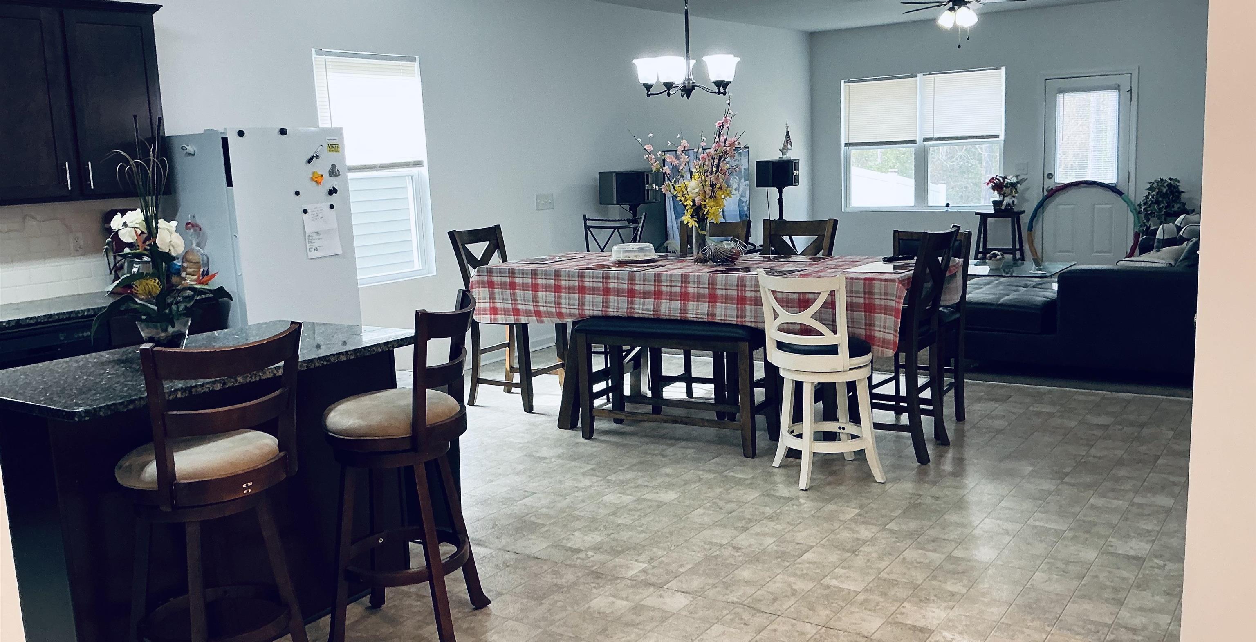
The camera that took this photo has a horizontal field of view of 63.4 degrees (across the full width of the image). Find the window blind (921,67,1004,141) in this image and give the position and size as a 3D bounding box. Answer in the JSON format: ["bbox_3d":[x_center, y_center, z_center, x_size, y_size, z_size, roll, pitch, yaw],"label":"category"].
[{"bbox_3d":[3.512,-2.276,10.703,0.821,0.707,0.050,4,11,35],"label":"window blind"}]

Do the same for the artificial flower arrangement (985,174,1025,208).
[{"bbox_3d":[3.784,-1.270,10.216,0.380,0.360,0.290,4,12,36],"label":"artificial flower arrangement"}]

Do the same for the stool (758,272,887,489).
[{"bbox_3d":[0.903,0.236,4.613,0.520,0.965,0.530,4,12,36],"label":"stool"}]

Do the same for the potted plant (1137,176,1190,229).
[{"bbox_3d":[5.001,-1.092,9.489,0.430,0.500,0.420,4,12,36],"label":"potted plant"}]

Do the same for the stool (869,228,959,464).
[{"bbox_3d":[1.268,0.095,4.890,0.520,1.060,0.430,4,11,35],"label":"stool"}]

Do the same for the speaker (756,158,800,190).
[{"bbox_3d":[1.468,-1.449,10.000,0.410,0.260,0.240,-10,12,-37],"label":"speaker"}]

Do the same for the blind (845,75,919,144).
[{"bbox_3d":[2.784,-2.318,11.223,0.830,0.731,0.050,4,11,35],"label":"blind"}]

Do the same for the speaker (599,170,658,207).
[{"bbox_3d":[0.012,-1.056,8.070,0.400,0.270,0.260,-8,11,-32],"label":"speaker"}]

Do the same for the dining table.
[{"bbox_3d":[0.402,0.127,5.489,2.430,0.890,0.950,4,11,37],"label":"dining table"}]

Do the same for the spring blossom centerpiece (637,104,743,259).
[{"bbox_3d":[0.315,-0.749,5.442,0.600,0.860,0.480,-2,9,4],"label":"spring blossom centerpiece"}]

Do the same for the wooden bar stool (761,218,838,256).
[{"bbox_3d":[0.872,-0.002,5.673,0.460,1.090,0.550,3,11,32],"label":"wooden bar stool"}]

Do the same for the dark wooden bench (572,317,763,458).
[{"bbox_3d":[0.271,0.311,5.263,1.050,0.610,0.410,5,12,39],"label":"dark wooden bench"}]

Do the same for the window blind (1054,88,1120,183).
[{"bbox_3d":[4.511,-1.820,9.991,0.579,0.941,0.050,4,11,35],"label":"window blind"}]

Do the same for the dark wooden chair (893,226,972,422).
[{"bbox_3d":[1.522,0.056,5.329,0.430,1.026,0.500,4,12,36],"label":"dark wooden chair"}]

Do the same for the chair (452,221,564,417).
[{"bbox_3d":[-0.720,-0.029,6.303,0.550,1.090,0.460,4,12,36],"label":"chair"}]

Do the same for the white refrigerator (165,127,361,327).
[{"bbox_3d":[-1.978,-0.180,5.581,0.680,1.690,0.710,4,11,35],"label":"white refrigerator"}]

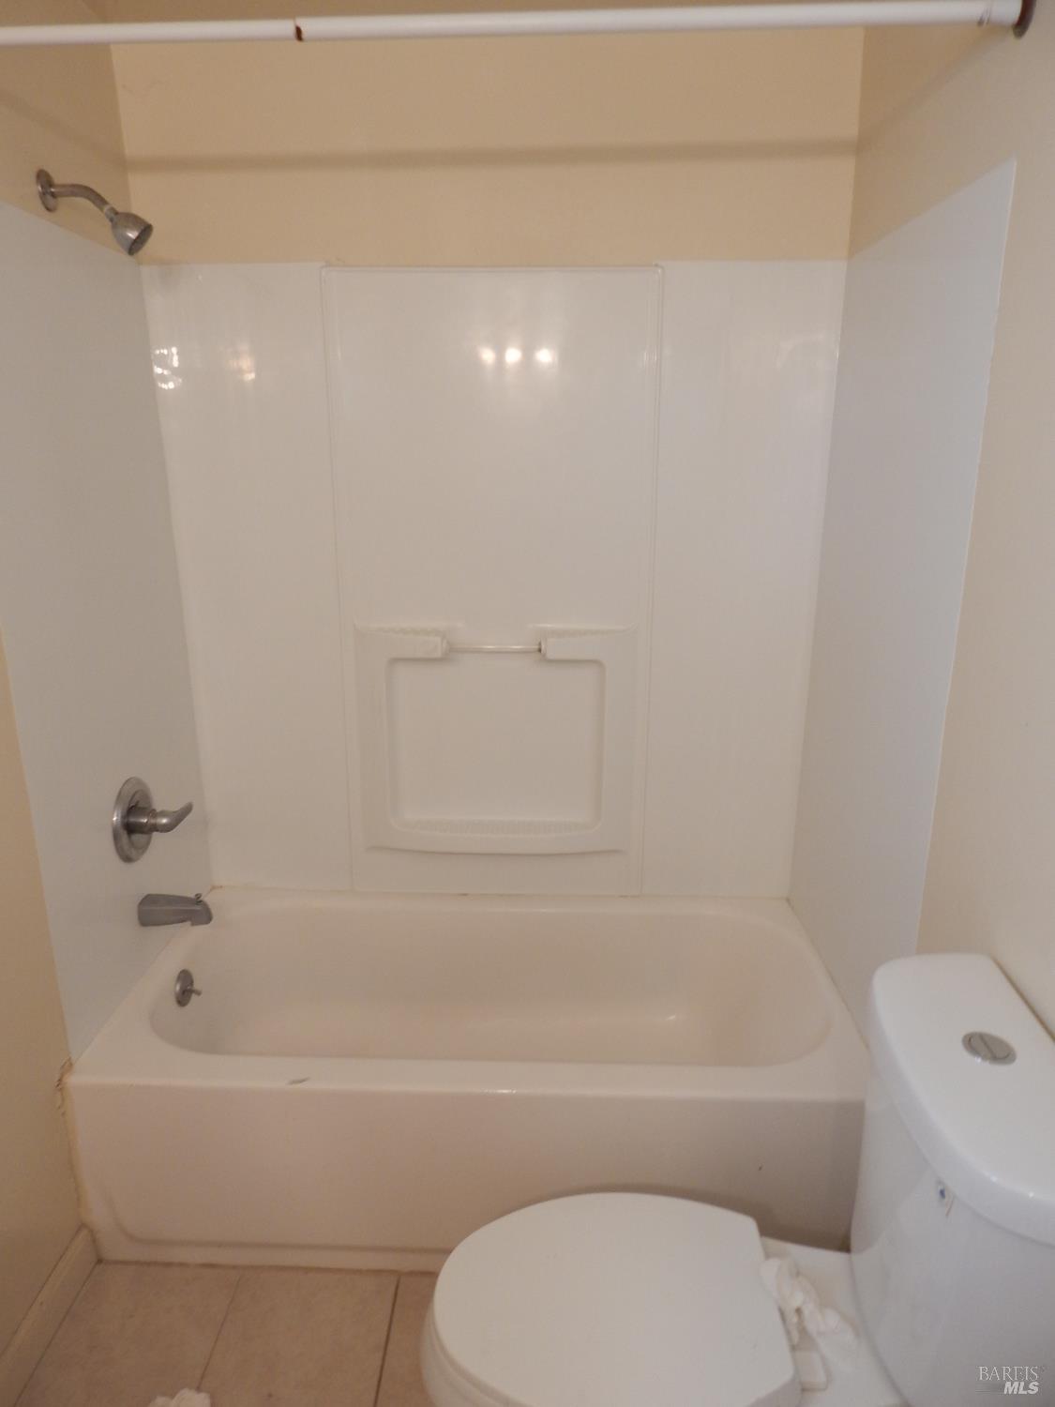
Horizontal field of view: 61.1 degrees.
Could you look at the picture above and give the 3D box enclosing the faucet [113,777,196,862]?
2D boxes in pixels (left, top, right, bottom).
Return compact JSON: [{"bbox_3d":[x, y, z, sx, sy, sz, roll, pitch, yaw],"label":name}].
[{"bbox_3d":[-0.794,0.251,1.936,0.120,0.169,0.167,1,16,2],"label":"faucet"}]

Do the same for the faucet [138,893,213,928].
[{"bbox_3d":[-0.779,0.460,1.988,0.152,0.069,0.056,1,16,2],"label":"faucet"}]

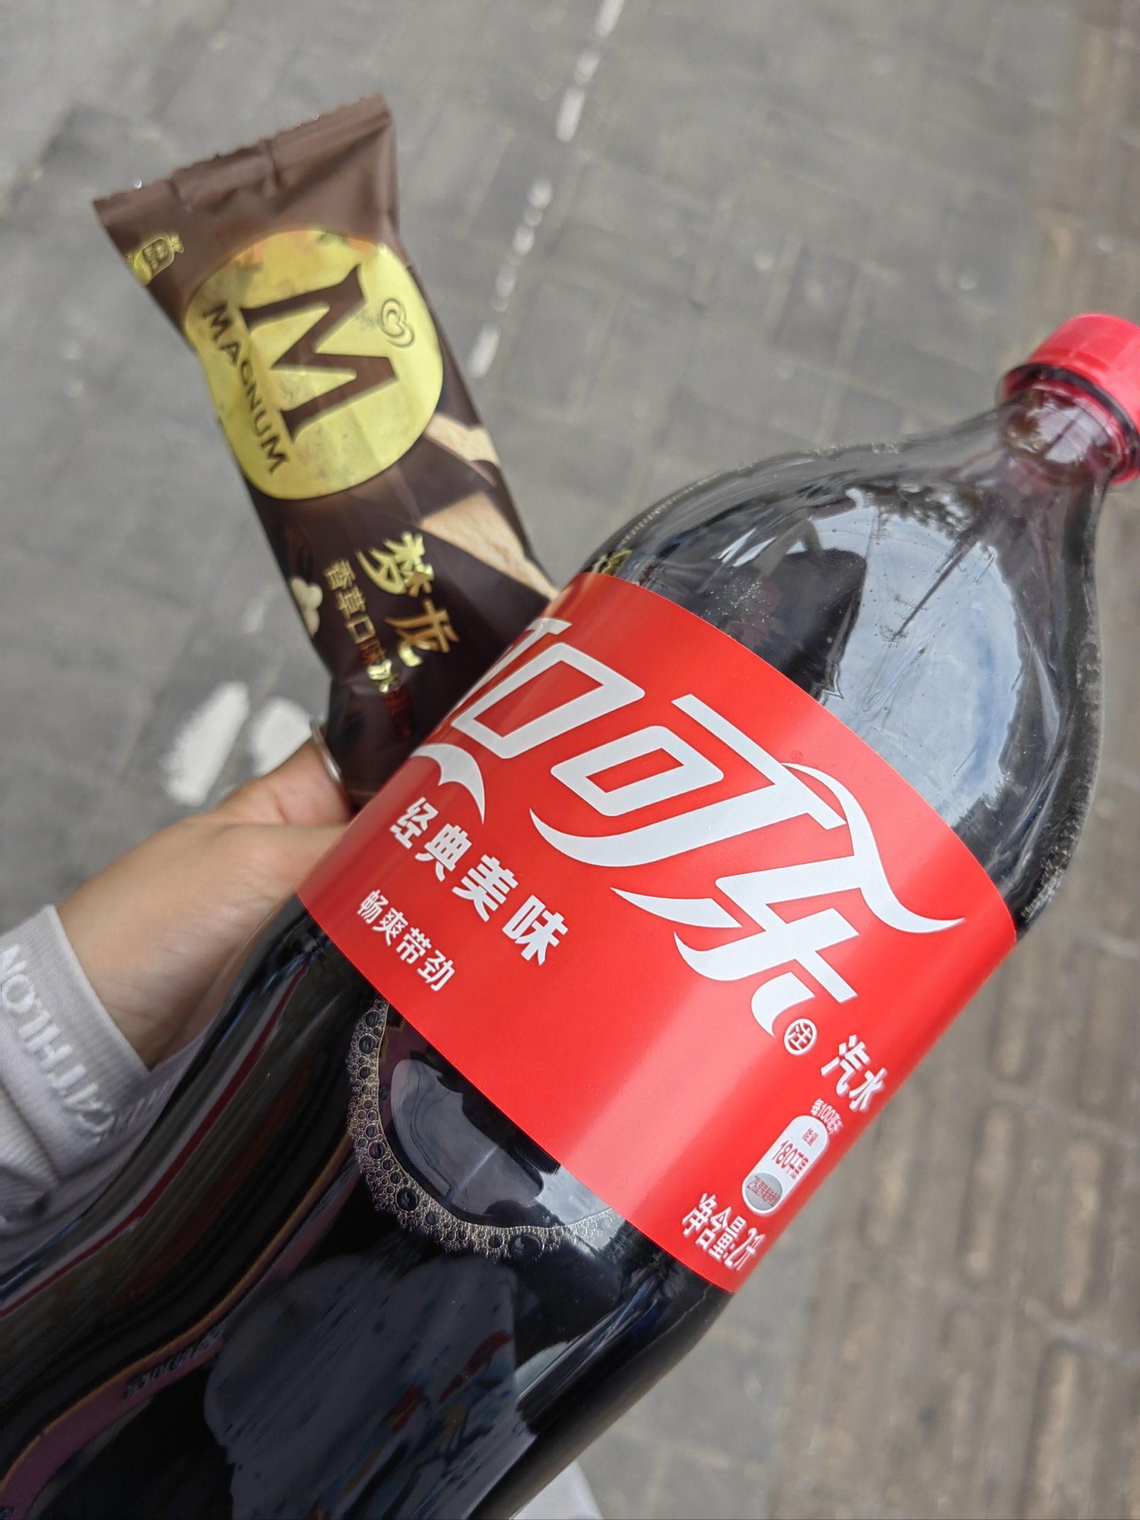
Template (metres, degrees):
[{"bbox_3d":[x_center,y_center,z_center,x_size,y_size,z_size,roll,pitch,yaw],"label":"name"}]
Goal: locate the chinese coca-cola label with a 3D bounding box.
[{"bbox_3d":[0.015,0.030,0.226,0.107,0.107,0.076,38,82,28],"label":"chinese coca-cola label"}]

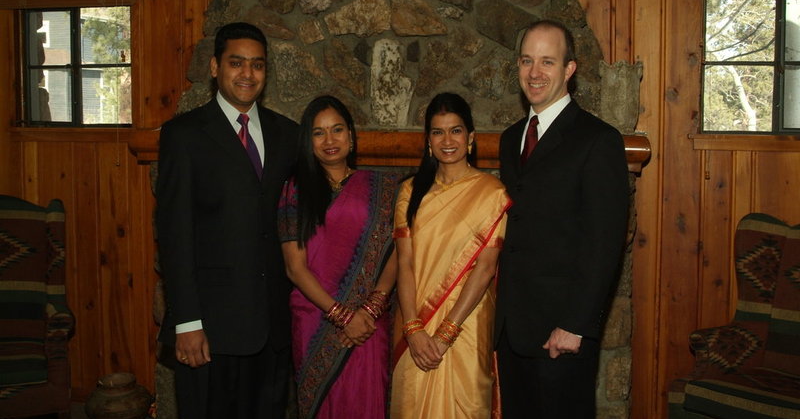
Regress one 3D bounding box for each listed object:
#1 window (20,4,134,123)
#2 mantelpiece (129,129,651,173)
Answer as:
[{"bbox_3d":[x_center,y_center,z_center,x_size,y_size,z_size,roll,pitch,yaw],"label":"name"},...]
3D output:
[{"bbox_3d":[-1.635,-0.725,4.735,0.610,0.610,0.070,2,6,14],"label":"window"},{"bbox_3d":[-0.082,-0.253,4.025,2.240,0.165,0.280,2,6,14],"label":"mantelpiece"}]

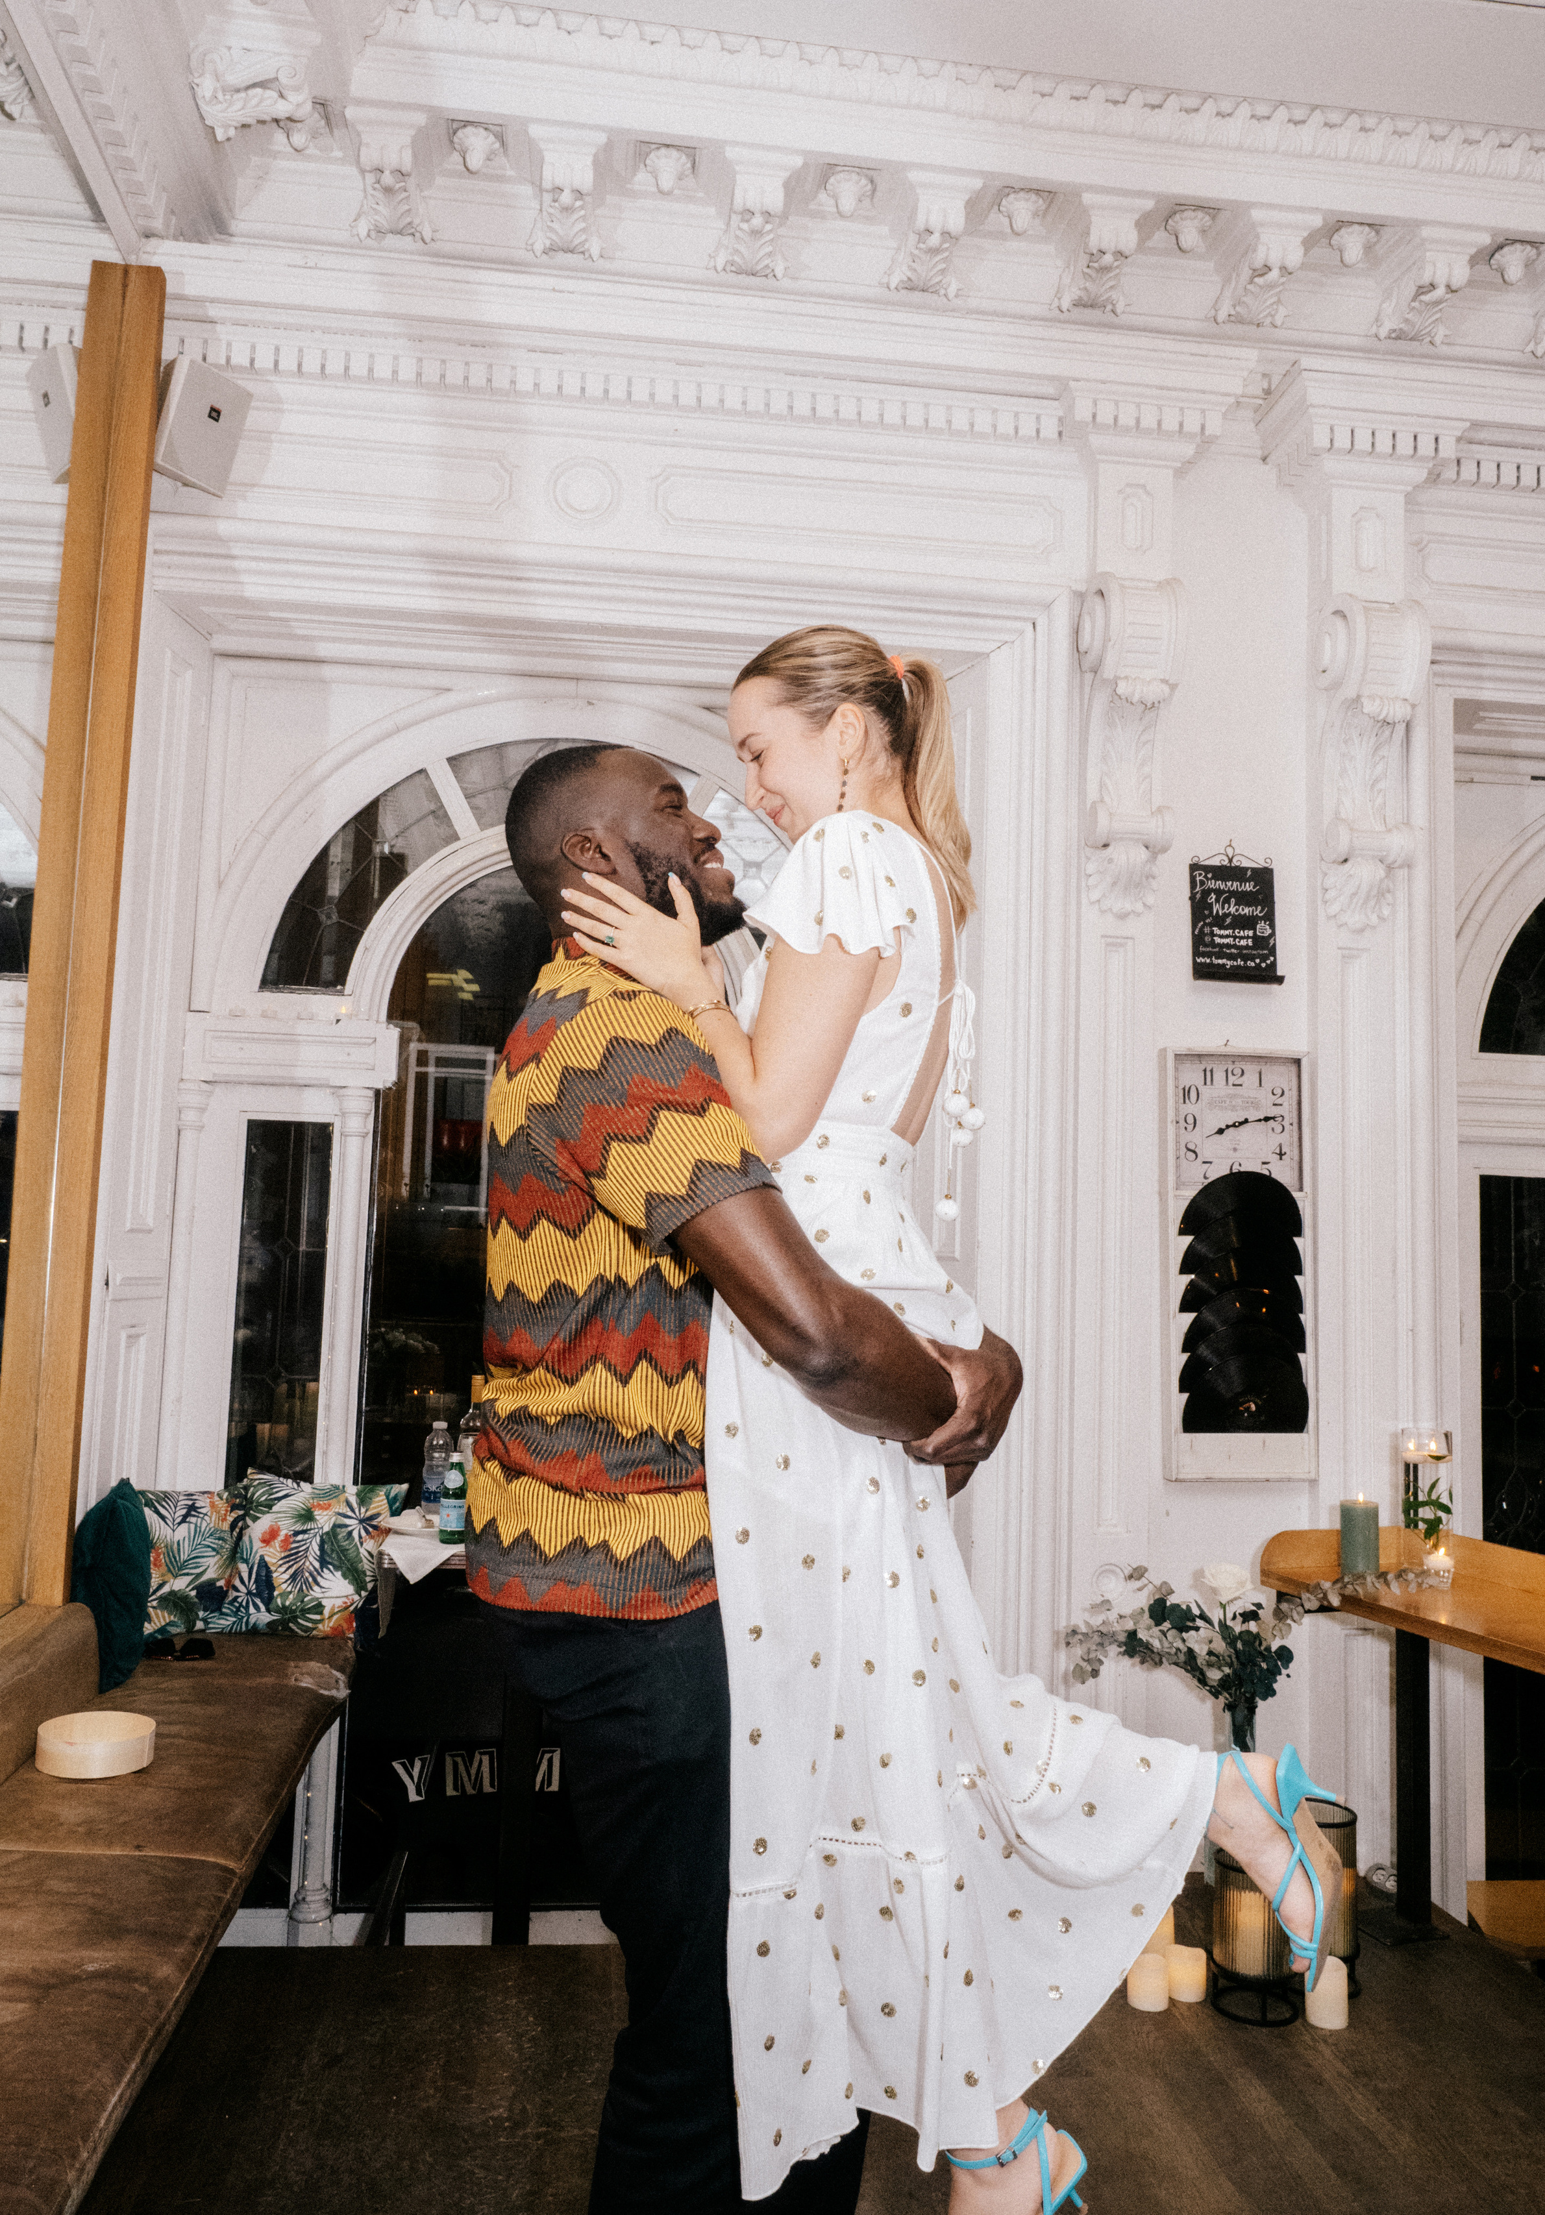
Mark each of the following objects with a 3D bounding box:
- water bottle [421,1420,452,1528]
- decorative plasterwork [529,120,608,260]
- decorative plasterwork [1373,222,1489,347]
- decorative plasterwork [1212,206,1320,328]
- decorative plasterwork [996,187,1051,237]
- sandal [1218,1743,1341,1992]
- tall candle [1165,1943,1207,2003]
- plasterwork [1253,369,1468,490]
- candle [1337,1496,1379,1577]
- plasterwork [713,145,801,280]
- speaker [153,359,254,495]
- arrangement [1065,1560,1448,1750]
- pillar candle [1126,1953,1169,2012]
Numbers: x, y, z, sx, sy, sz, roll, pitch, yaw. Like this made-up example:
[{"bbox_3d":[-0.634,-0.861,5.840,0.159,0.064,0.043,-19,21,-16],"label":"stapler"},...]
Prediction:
[{"bbox_3d":[-0.726,0.804,3.351,0.065,0.222,0.065,2,-6,-7],"label":"water bottle"},{"bbox_3d":[-0.449,-1.993,3.360,0.170,0.190,0.200,2,-6,-7],"label":"decorative plasterwork"},{"bbox_3d":[1.490,-1.839,3.467,0.165,0.146,0.205,2,-5,-6],"label":"decorative plasterwork"},{"bbox_3d":[1.144,-1.931,3.553,0.170,0.180,0.200,2,-6,-7],"label":"decorative plasterwork"},{"bbox_3d":[0.542,-1.937,3.343,0.105,0.085,0.105,2,-5,-6],"label":"decorative plasterwork"},{"bbox_3d":[0.514,0.767,1.560,0.125,0.228,0.082,9,-1,31],"label":"sandal"},{"bbox_3d":[0.796,1.659,2.946,0.074,0.076,0.074,2,-5,-6],"label":"tall candle"},{"bbox_3d":[1.433,-1.604,3.710,0.420,0.230,0.220,2,-6,-7],"label":"plasterwork"},{"bbox_3d":[1.254,0.919,3.279,0.078,0.144,0.078,2,-5,-6],"label":"candle"},{"bbox_3d":[-0.037,-2.053,3.539,0.182,0.183,0.215,2,-5,-6],"label":"plasterwork"},{"bbox_3d":[-1.280,-1.485,3.346,0.145,0.235,0.185,23,9,28],"label":"speaker"},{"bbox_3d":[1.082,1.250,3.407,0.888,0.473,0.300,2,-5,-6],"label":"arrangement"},{"bbox_3d":[0.706,1.638,2.881,0.076,0.083,0.076,2,-5,-6],"label":"pillar candle"}]

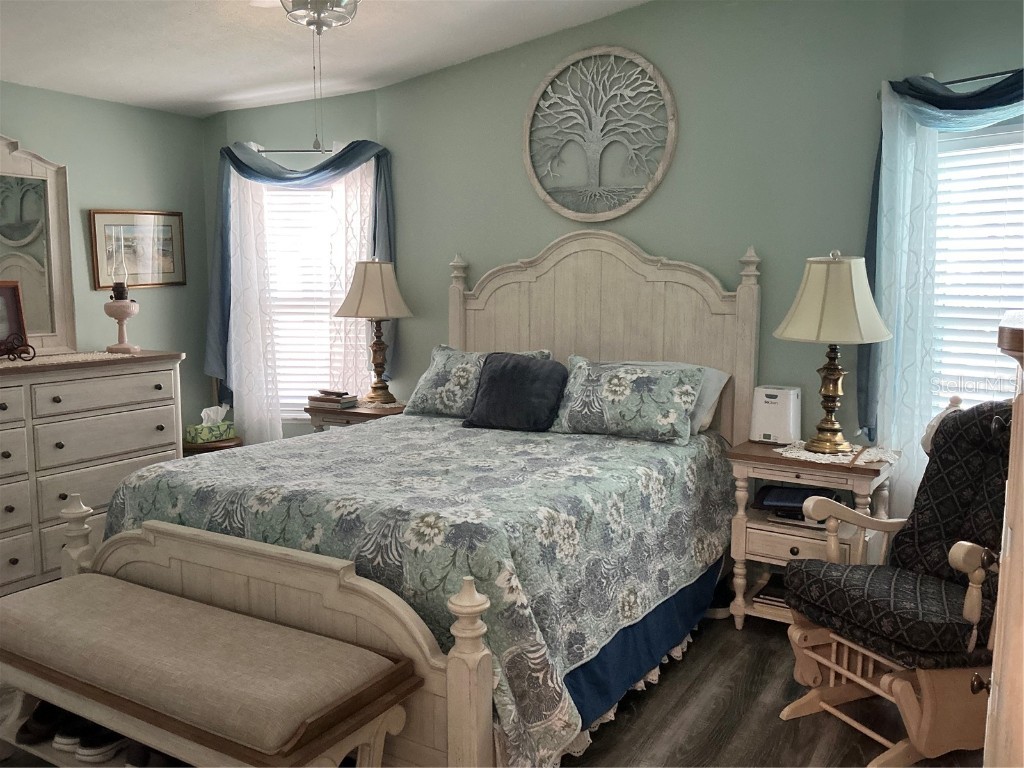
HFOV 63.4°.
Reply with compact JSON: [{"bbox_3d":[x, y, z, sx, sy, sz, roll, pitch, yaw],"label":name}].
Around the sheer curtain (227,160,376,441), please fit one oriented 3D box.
[{"bbox_3d":[-1.273,-0.320,5.097,0.903,2.060,0.120,0,7,3],"label":"sheer curtain"}]

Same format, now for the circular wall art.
[{"bbox_3d":[0.421,-1.252,4.179,0.865,0.865,0.035,4,8,32],"label":"circular wall art"}]

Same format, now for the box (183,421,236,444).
[{"bbox_3d":[-1.755,0.287,4.845,0.120,0.092,0.240,5,8,36],"label":"box"}]

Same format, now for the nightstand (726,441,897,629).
[{"bbox_3d":[1.272,0.664,3.518,0.610,0.757,0.440,5,8,34],"label":"nightstand"}]

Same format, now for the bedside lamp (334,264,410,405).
[{"bbox_3d":[-0.797,-0.300,4.827,0.450,0.854,0.450,0,7,0],"label":"bedside lamp"}]

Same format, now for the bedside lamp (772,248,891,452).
[{"bbox_3d":[1.365,-0.135,3.477,0.485,0.841,0.485,4,8,34],"label":"bedside lamp"}]

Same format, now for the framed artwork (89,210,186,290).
[{"bbox_3d":[-2.087,-0.756,4.661,0.030,0.430,0.580,4,8,32],"label":"framed artwork"}]

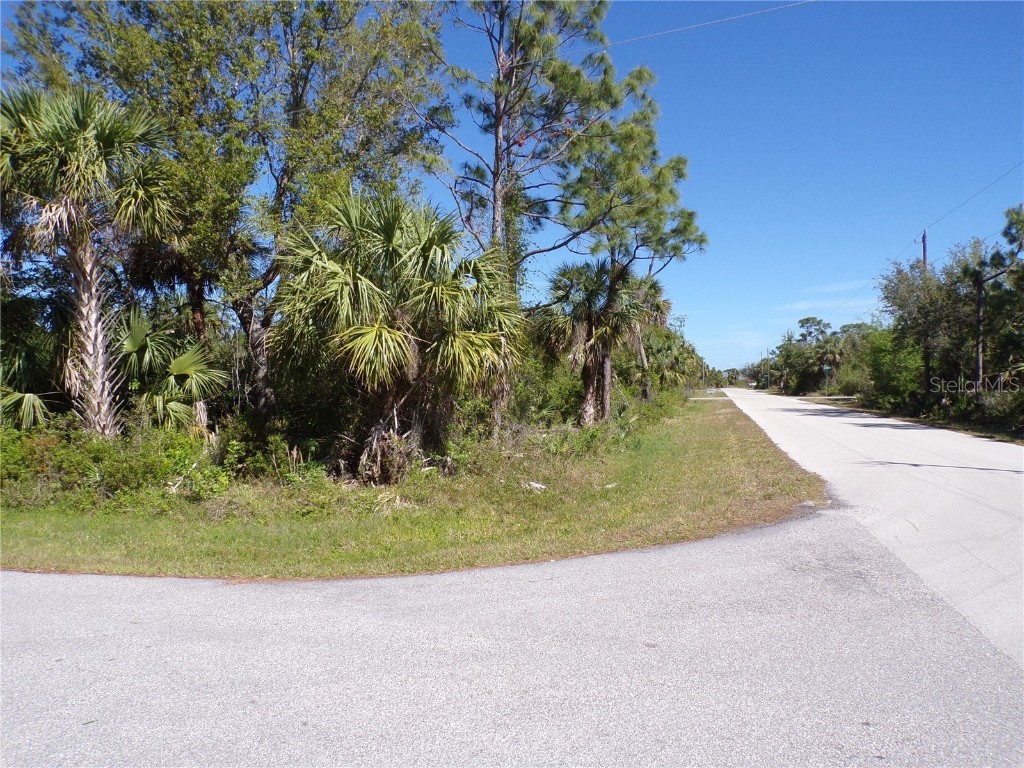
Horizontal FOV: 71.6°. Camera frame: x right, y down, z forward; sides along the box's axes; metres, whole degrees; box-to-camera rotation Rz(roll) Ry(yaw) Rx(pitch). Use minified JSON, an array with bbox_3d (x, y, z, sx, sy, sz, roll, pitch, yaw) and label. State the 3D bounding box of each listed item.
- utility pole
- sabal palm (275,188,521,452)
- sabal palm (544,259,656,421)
[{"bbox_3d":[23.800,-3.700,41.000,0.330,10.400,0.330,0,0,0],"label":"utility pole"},{"bbox_3d":[-2.020,-1.000,12.600,4.200,4.800,3.900,0,0,0],"label":"sabal palm"},{"bbox_3d":[3.100,-1.500,26.000,4.000,6.000,3.900,0,0,0],"label":"sabal palm"}]

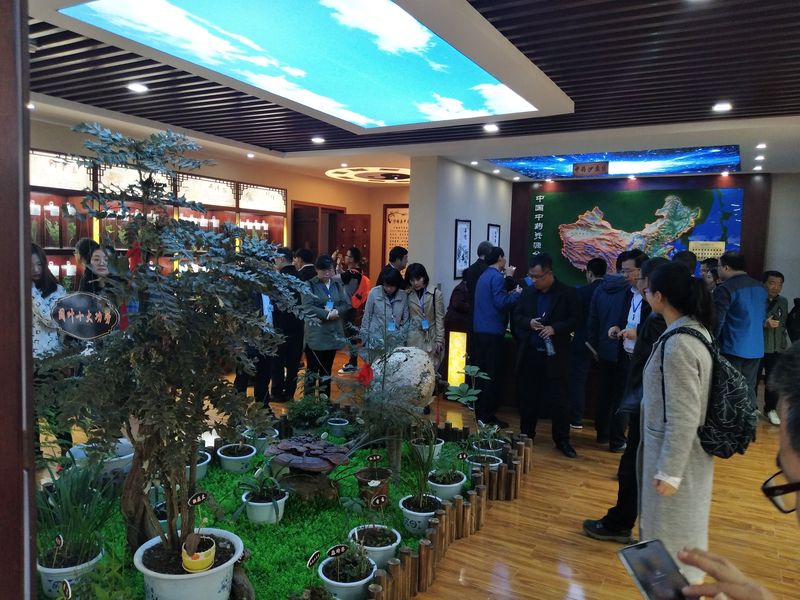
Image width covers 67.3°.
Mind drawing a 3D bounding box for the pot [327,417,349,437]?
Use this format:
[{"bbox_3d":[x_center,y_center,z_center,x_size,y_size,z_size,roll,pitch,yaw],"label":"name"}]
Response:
[{"bbox_3d":[-0.556,1.170,5.448,0.188,0.130,0.188,2,4,0],"label":"pot"}]

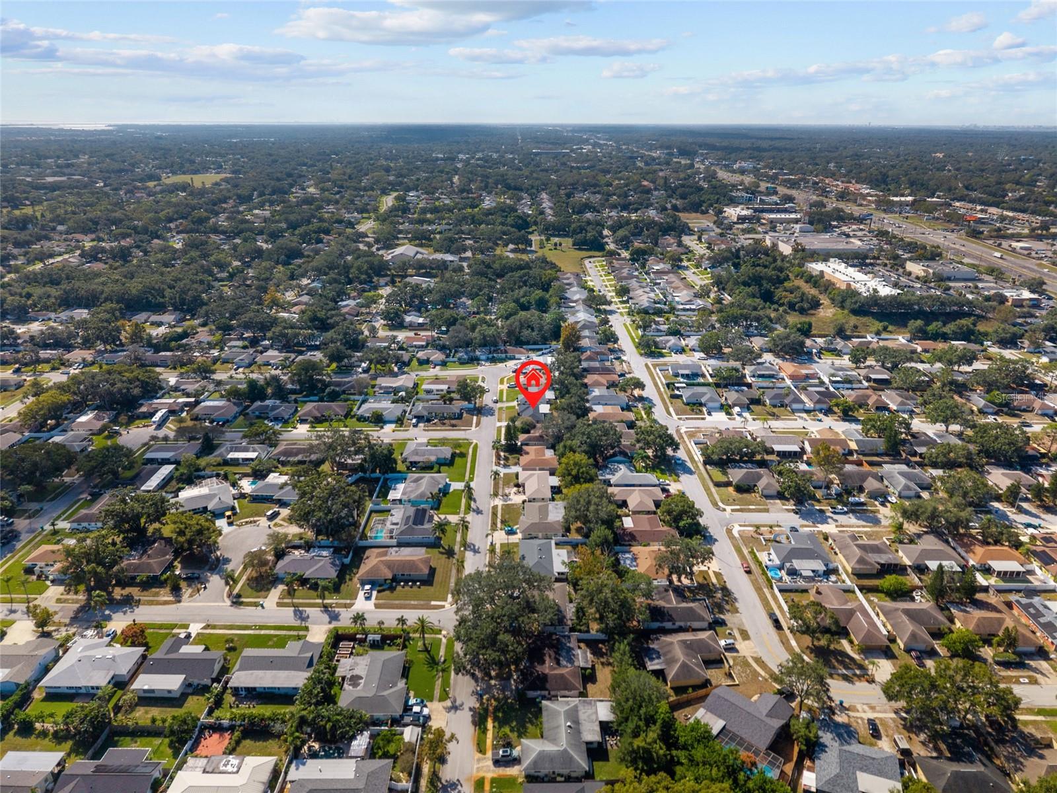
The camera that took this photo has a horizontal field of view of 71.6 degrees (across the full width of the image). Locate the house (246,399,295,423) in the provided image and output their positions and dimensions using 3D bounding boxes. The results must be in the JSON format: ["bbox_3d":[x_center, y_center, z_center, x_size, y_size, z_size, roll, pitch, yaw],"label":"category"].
[{"bbox_3d":[-113.234,5.707,324.584,19.400,4.600,18.800,0,21,0],"label":"house"}]

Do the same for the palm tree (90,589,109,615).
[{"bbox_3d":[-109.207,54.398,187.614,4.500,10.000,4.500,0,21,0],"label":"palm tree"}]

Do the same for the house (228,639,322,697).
[{"bbox_3d":[-59.428,63.010,172.455,18.400,4.500,15.500,0,21,0],"label":"house"}]

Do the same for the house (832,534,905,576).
[{"bbox_3d":[100.384,46.130,218.773,15.800,4.500,19.200,0,21,0],"label":"house"}]

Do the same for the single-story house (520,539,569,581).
[{"bbox_3d":[4.307,47.494,214.311,14.000,4.600,19.200,0,21,0],"label":"single-story house"}]

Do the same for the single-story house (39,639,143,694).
[{"bbox_3d":[-100.600,62.448,171.492,17.000,4.000,15.500,0,21,0],"label":"single-story house"}]

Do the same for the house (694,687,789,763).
[{"bbox_3d":[46.504,68.829,157.910,15.100,4.400,17.200,19,28,41],"label":"house"}]

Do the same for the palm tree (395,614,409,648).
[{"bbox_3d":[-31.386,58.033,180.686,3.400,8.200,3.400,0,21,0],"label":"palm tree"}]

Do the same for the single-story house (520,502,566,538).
[{"bbox_3d":[4.738,38.983,234.292,14.400,4.000,18.500,0,21,-1],"label":"single-story house"}]

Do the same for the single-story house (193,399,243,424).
[{"bbox_3d":[-137.636,6.060,323.442,18.200,4.600,19.600,-1,21,-4],"label":"single-story house"}]

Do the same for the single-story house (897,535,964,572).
[{"bbox_3d":[118.109,46.523,217.495,14.700,4.600,18.500,0,21,0],"label":"single-story house"}]

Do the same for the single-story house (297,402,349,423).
[{"bbox_3d":[-90.213,6.515,322.688,18.900,4.900,16.500,0,21,0],"label":"single-story house"}]

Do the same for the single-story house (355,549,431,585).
[{"bbox_3d":[-38.095,48.359,211.783,19.400,4.600,15.600,0,21,0],"label":"single-story house"}]

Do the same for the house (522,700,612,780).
[{"bbox_3d":[7.688,70.106,151.604,18.000,4.000,18.000,0,21,0],"label":"house"}]

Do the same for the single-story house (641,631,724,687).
[{"bbox_3d":[36.977,61.773,173.728,19.420,4.100,15.450,-2,21,-7],"label":"single-story house"}]

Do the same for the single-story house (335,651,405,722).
[{"bbox_3d":[-34.804,64.790,165.549,15.000,4.000,19.600,-1,21,-2],"label":"single-story house"}]

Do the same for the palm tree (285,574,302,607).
[{"bbox_3d":[-62.820,51.591,194.541,4.200,8.200,4.200,0,21,0],"label":"palm tree"}]

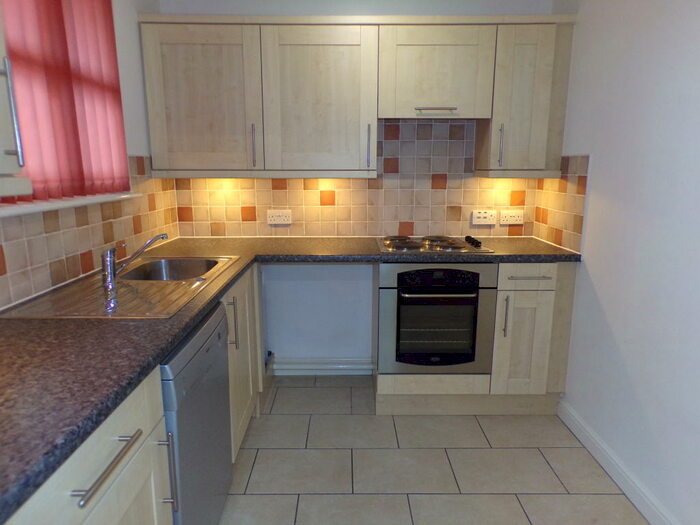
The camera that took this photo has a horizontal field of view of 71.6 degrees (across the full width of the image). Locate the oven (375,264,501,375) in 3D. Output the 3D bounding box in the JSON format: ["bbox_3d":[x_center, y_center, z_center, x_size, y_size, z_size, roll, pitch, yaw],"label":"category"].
[{"bbox_3d":[0.449,0.248,2.748,0.597,0.595,0.570,0,11,0],"label":"oven"}]

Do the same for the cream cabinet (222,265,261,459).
[{"bbox_3d":[-0.768,0.427,2.212,0.580,0.740,0.655,0,11,0],"label":"cream cabinet"}]

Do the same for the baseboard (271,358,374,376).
[{"bbox_3d":[-0.178,0.686,3.188,0.665,0.113,0.025,0,11,0],"label":"baseboard"}]

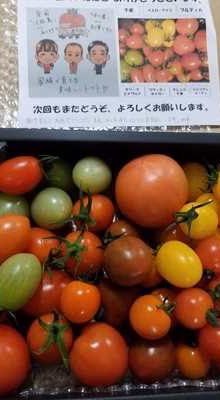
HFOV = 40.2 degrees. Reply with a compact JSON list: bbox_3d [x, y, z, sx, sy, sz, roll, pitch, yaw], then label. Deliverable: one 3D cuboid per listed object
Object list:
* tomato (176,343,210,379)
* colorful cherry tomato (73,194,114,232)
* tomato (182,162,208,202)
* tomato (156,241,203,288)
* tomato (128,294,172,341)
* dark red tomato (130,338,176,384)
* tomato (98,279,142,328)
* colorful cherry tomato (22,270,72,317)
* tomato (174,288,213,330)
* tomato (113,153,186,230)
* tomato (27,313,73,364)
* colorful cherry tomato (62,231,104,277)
[{"bbox_3d":[0.061,0.119,0.222,0.025,0.025,0.025,0,71,-2],"label":"tomato"},{"bbox_3d":[-0.013,0.011,0.244,0.033,0.031,0.033,0,71,-2],"label":"colorful cherry tomato"},{"bbox_3d":[0.070,-0.015,0.255,0.029,0.031,0.033,0,70,-2],"label":"tomato"},{"bbox_3d":[0.059,0.054,0.253,0.045,0.034,0.034,45,99,10],"label":"tomato"},{"bbox_3d":[0.029,0.083,0.213,0.029,0.028,0.029,0,71,-2],"label":"tomato"},{"bbox_3d":[0.032,0.119,0.223,0.034,0.033,0.034,0,71,-2],"label":"dark red tomato"},{"bbox_3d":[0.006,0.081,0.237,0.035,0.034,0.035,0,71,-2],"label":"tomato"},{"bbox_3d":[-0.048,0.073,0.232,0.039,0.034,0.034,-32,74,0],"label":"colorful cherry tomato"},{"bbox_3d":[0.071,0.091,0.251,0.033,0.034,0.034,13,96,29],"label":"tomato"},{"bbox_3d":[0.033,-0.007,0.236,0.057,0.054,0.057,0,70,-2],"label":"tomato"},{"bbox_3d":[-0.042,0.097,0.211,0.030,0.030,0.030,0,70,-2],"label":"tomato"},{"bbox_3d":[-0.021,0.041,0.231,0.032,0.031,0.032,0,71,-2],"label":"colorful cherry tomato"}]

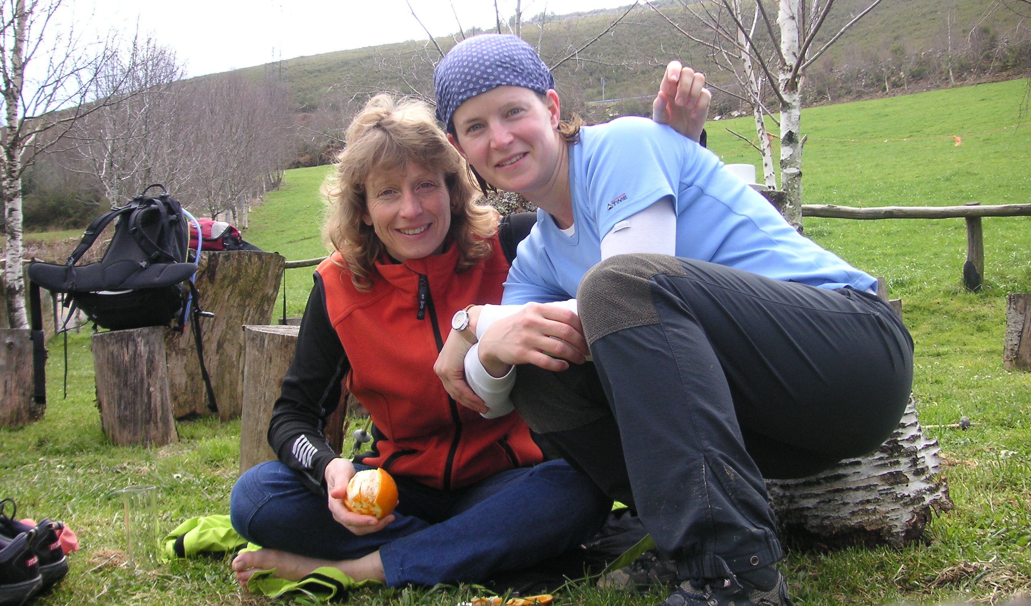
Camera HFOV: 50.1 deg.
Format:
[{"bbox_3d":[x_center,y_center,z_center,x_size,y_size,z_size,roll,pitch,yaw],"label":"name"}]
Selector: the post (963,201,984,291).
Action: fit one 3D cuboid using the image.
[{"bbox_3d":[3.538,-0.435,8.500,0.130,0.690,0.130,0,-2,0],"label":"post"}]

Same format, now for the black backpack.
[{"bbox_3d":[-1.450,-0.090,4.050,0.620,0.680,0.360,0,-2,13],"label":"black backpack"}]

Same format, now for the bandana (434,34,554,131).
[{"bbox_3d":[-0.037,-0.343,1.700,0.170,0.140,0.200,-22,7,6],"label":"bandana"}]

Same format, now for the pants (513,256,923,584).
[{"bbox_3d":[0.308,0.150,1.630,0.580,0.430,0.430,1,-2,-22],"label":"pants"}]

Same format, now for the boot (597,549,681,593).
[{"bbox_3d":[0.260,0.402,1.770,0.295,0.125,0.110,1,-2,-29],"label":"boot"}]

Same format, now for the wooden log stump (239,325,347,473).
[{"bbox_3d":[-0.628,0.284,3.120,0.300,0.420,0.300,0,-2,0],"label":"wooden log stump"}]

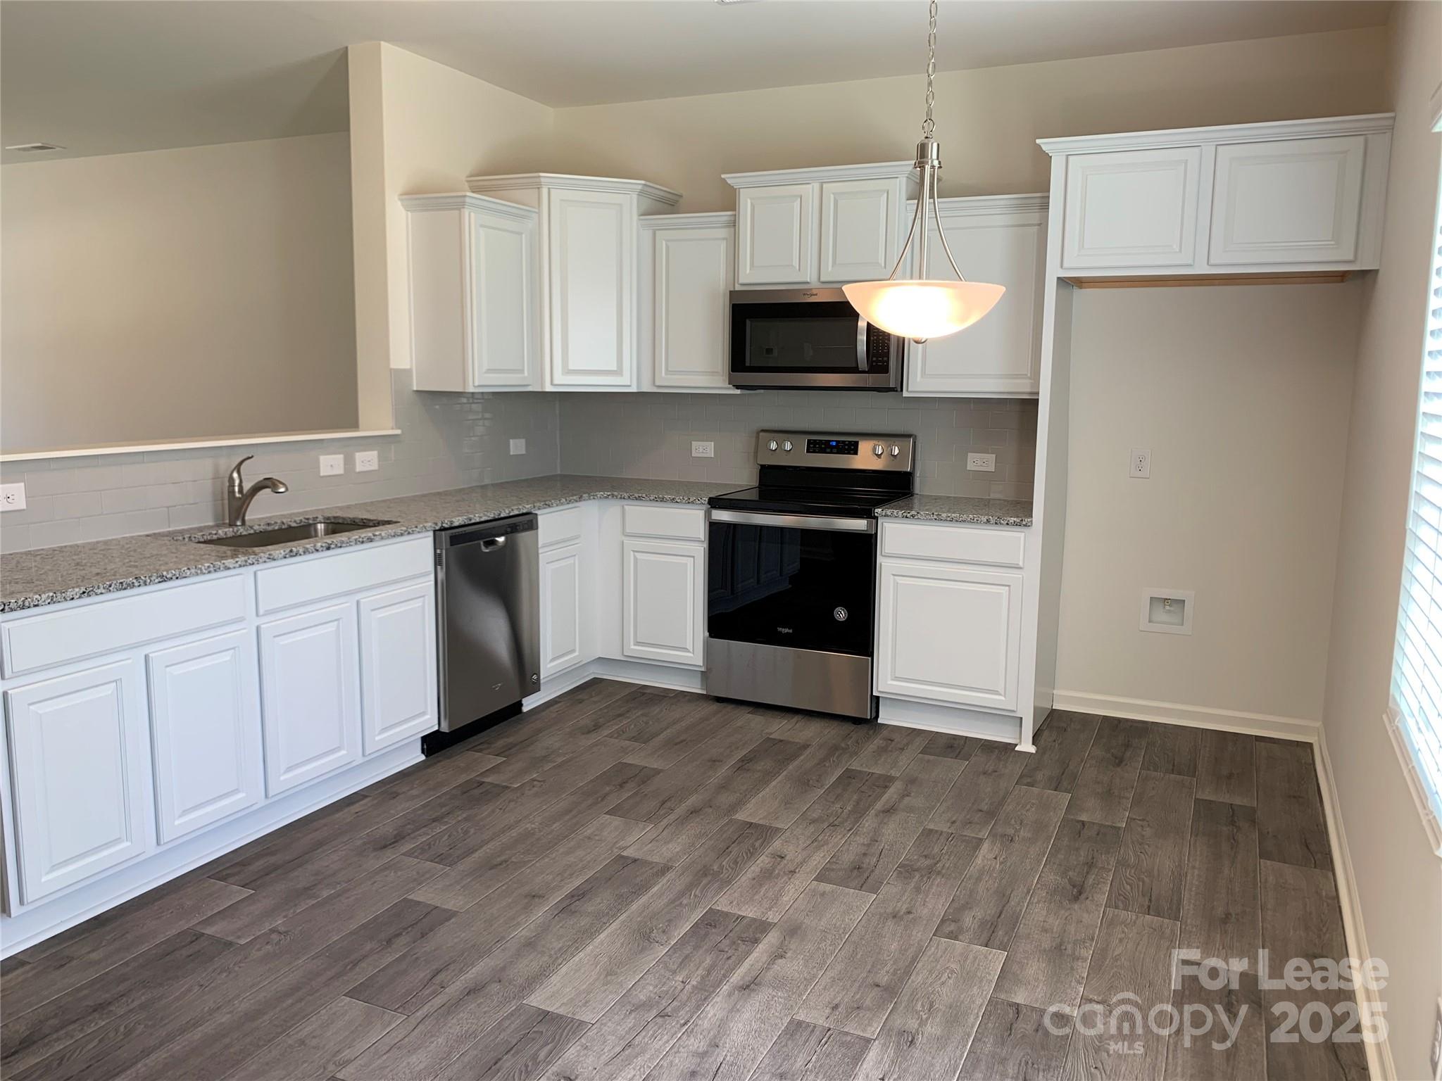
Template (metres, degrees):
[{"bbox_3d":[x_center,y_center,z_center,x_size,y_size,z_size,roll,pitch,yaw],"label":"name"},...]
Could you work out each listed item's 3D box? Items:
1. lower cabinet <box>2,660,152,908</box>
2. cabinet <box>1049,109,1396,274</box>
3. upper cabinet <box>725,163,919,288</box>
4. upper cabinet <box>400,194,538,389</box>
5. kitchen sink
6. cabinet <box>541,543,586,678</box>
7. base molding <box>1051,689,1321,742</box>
[{"bbox_3d":[-1.822,0.571,2.802,0.500,0.529,0.320,5,10,25],"label":"lower cabinet"},{"bbox_3d":[1.802,-1.218,4.048,1.122,0.488,0.650,5,10,24],"label":"cabinet"},{"bbox_3d":[0.477,-1.367,4.812,0.860,0.487,0.355,5,10,24],"label":"upper cabinet"},{"bbox_3d":[-1.042,-1.048,4.689,0.355,0.790,0.565,5,10,25],"label":"upper cabinet"},{"bbox_3d":[-1.469,0.071,3.687,0.420,0.205,0.680,5,10,24],"label":"kitchen sink"},{"bbox_3d":[-0.972,0.284,4.862,0.608,0.550,0.330,5,10,24],"label":"cabinet"},{"bbox_3d":[1.934,0.732,4.540,1.038,0.086,0.022,5,10,25],"label":"base molding"}]

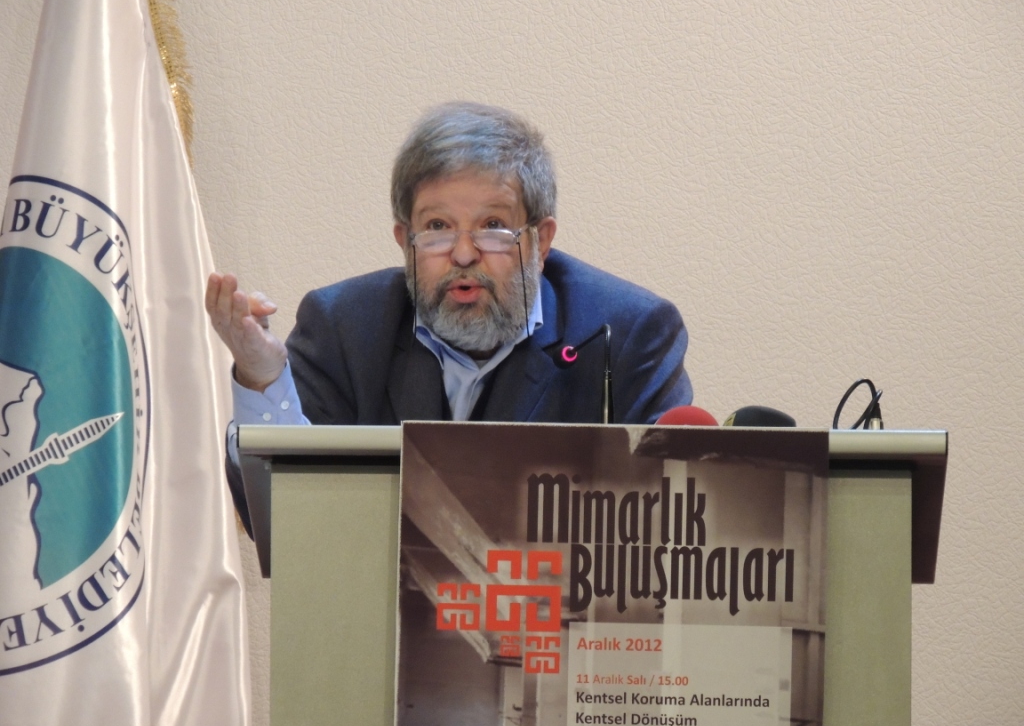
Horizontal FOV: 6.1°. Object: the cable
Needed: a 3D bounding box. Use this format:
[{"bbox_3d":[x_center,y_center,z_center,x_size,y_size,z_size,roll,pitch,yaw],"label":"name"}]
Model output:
[{"bbox_3d":[0.365,0.049,10.120,0.056,0.075,0.050,0,-3,0],"label":"cable"}]

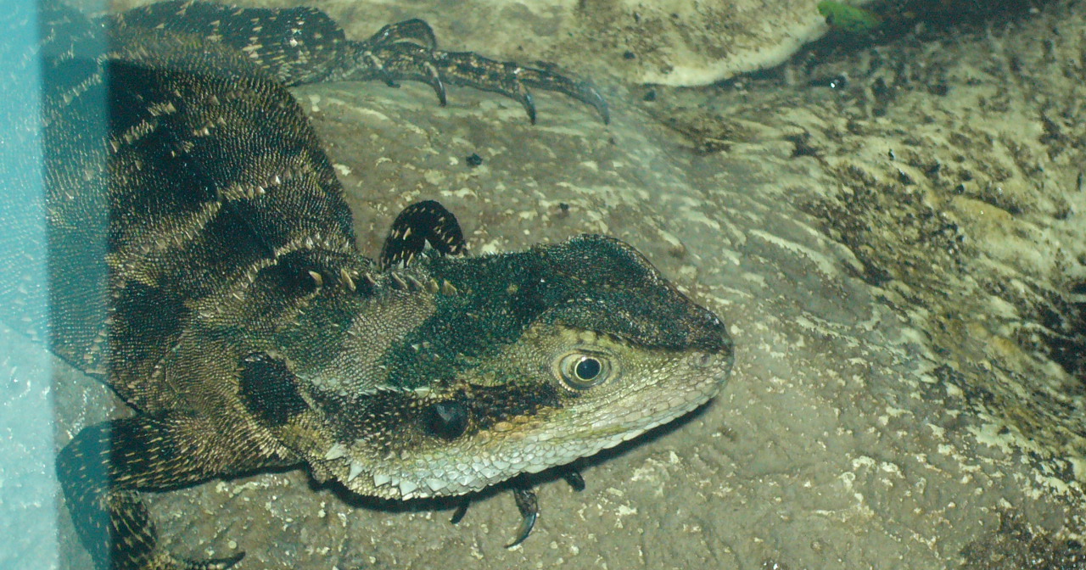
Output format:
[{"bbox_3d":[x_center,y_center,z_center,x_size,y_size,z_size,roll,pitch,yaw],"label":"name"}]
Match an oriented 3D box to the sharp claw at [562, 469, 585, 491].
[{"bbox_3d":[0.007,0.041,0.695,0.004,0.004,0.006,-18,47,-18],"label":"sharp claw"}]

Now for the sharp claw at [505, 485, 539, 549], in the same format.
[{"bbox_3d":[-0.004,0.048,0.688,0.005,0.006,0.013,6,44,6],"label":"sharp claw"}]

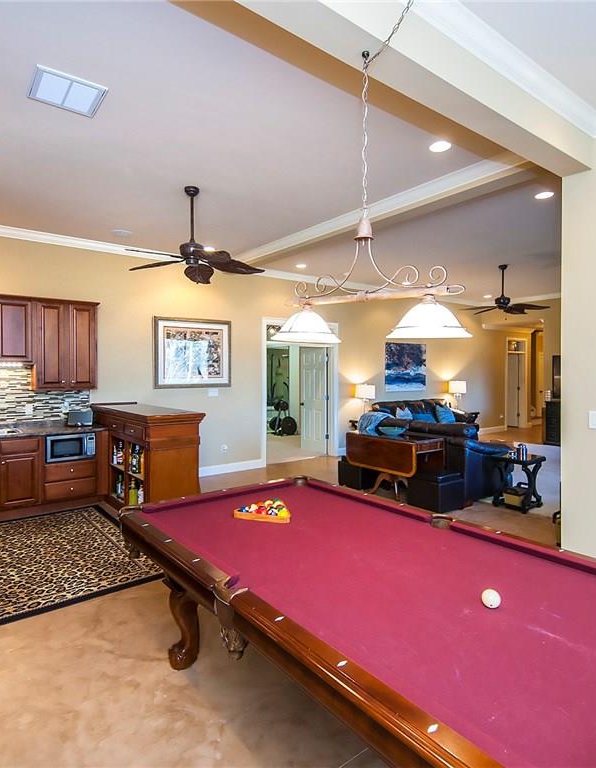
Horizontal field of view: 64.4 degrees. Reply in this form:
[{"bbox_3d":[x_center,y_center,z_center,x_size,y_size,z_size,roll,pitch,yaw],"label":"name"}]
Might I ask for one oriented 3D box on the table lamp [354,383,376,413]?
[{"bbox_3d":[1.275,0.354,8.936,0.390,0.700,0.390,-1,2,-38],"label":"table lamp"}]

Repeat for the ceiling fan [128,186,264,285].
[{"bbox_3d":[-0.964,-1.399,4.275,1.330,0.740,1.330,-1,2,-38],"label":"ceiling fan"}]

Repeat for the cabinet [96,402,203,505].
[{"bbox_3d":[-1.864,0.889,5.622,0.610,1.170,2.220,-1,2,-38],"label":"cabinet"}]

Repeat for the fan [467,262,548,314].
[{"bbox_3d":[3.421,-1.583,7.889,1.420,0.780,1.420,-1,2,-38],"label":"fan"}]

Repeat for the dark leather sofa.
[{"bbox_3d":[1.803,0.941,6.778,1.050,0.970,2.150,-1,2,-38],"label":"dark leather sofa"}]

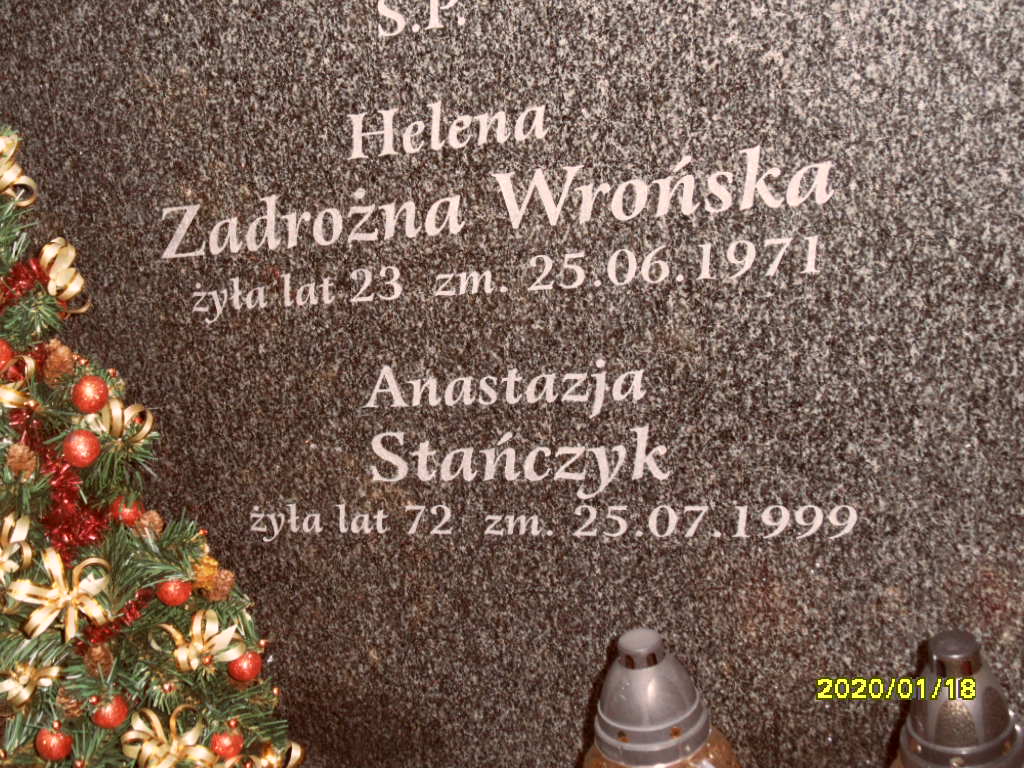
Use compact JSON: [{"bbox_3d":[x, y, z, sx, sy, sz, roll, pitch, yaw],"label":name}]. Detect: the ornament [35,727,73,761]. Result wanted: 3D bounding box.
[{"bbox_3d":[-0.341,0.268,1.100,0.028,0.026,0.028,-19,24,-17],"label":"ornament"}]

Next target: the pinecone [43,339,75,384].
[{"bbox_3d":[-0.343,-0.017,1.120,0.024,0.035,0.024,-11,18,-6],"label":"pinecone"}]

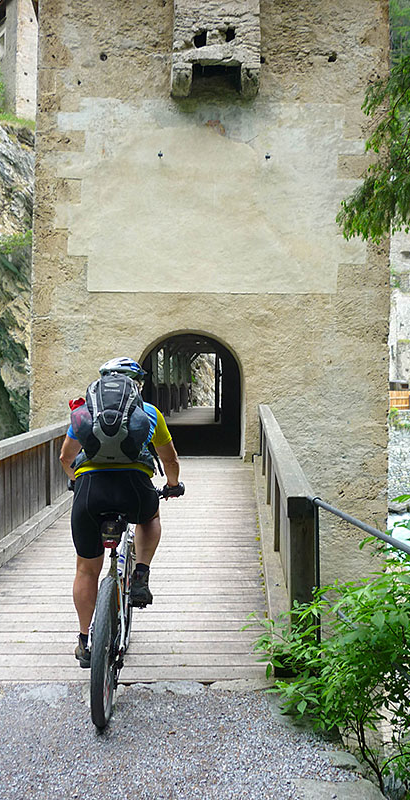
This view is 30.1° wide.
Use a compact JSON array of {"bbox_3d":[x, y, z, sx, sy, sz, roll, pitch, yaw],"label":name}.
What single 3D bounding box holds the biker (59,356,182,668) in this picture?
[{"bbox_3d":[-0.470,0.585,4.100,0.660,1.640,0.900,0,2,2],"label":"biker"}]

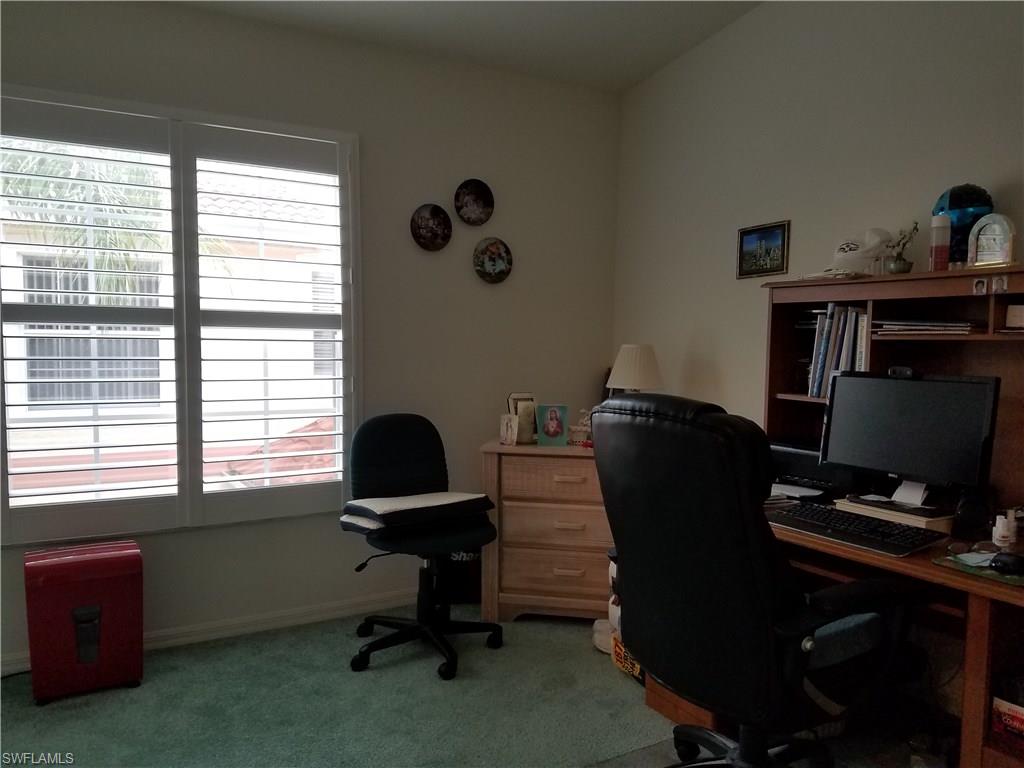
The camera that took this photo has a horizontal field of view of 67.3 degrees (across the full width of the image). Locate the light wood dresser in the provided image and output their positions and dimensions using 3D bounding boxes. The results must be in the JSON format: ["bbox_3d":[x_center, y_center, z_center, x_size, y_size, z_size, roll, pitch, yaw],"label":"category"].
[{"bbox_3d":[0.292,0.679,3.599,0.810,0.787,0.430,1,4,11],"label":"light wood dresser"}]

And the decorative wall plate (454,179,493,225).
[{"bbox_3d":[-0.180,-0.880,3.716,0.213,0.213,0.025,-1,4,-29],"label":"decorative wall plate"}]

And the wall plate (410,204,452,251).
[{"bbox_3d":[-0.367,-0.711,3.502,0.206,0.206,0.025,-2,4,-31],"label":"wall plate"}]

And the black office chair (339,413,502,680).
[{"bbox_3d":[-0.371,0.617,3.153,0.600,0.950,0.620,-2,4,-33],"label":"black office chair"}]

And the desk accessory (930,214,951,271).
[{"bbox_3d":[1.273,-0.414,2.282,0.051,0.175,0.051,-1,4,-29],"label":"desk accessory"}]

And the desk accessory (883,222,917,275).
[{"bbox_3d":[1.236,-0.429,2.448,0.080,0.165,0.100,-2,4,-31],"label":"desk accessory"}]

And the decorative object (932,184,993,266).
[{"bbox_3d":[1.356,-0.463,2.317,0.100,0.265,0.155,-1,4,-29],"label":"decorative object"}]

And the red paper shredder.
[{"bbox_3d":[-1.559,0.849,2.811,0.360,0.505,0.255,-1,4,-29],"label":"red paper shredder"}]

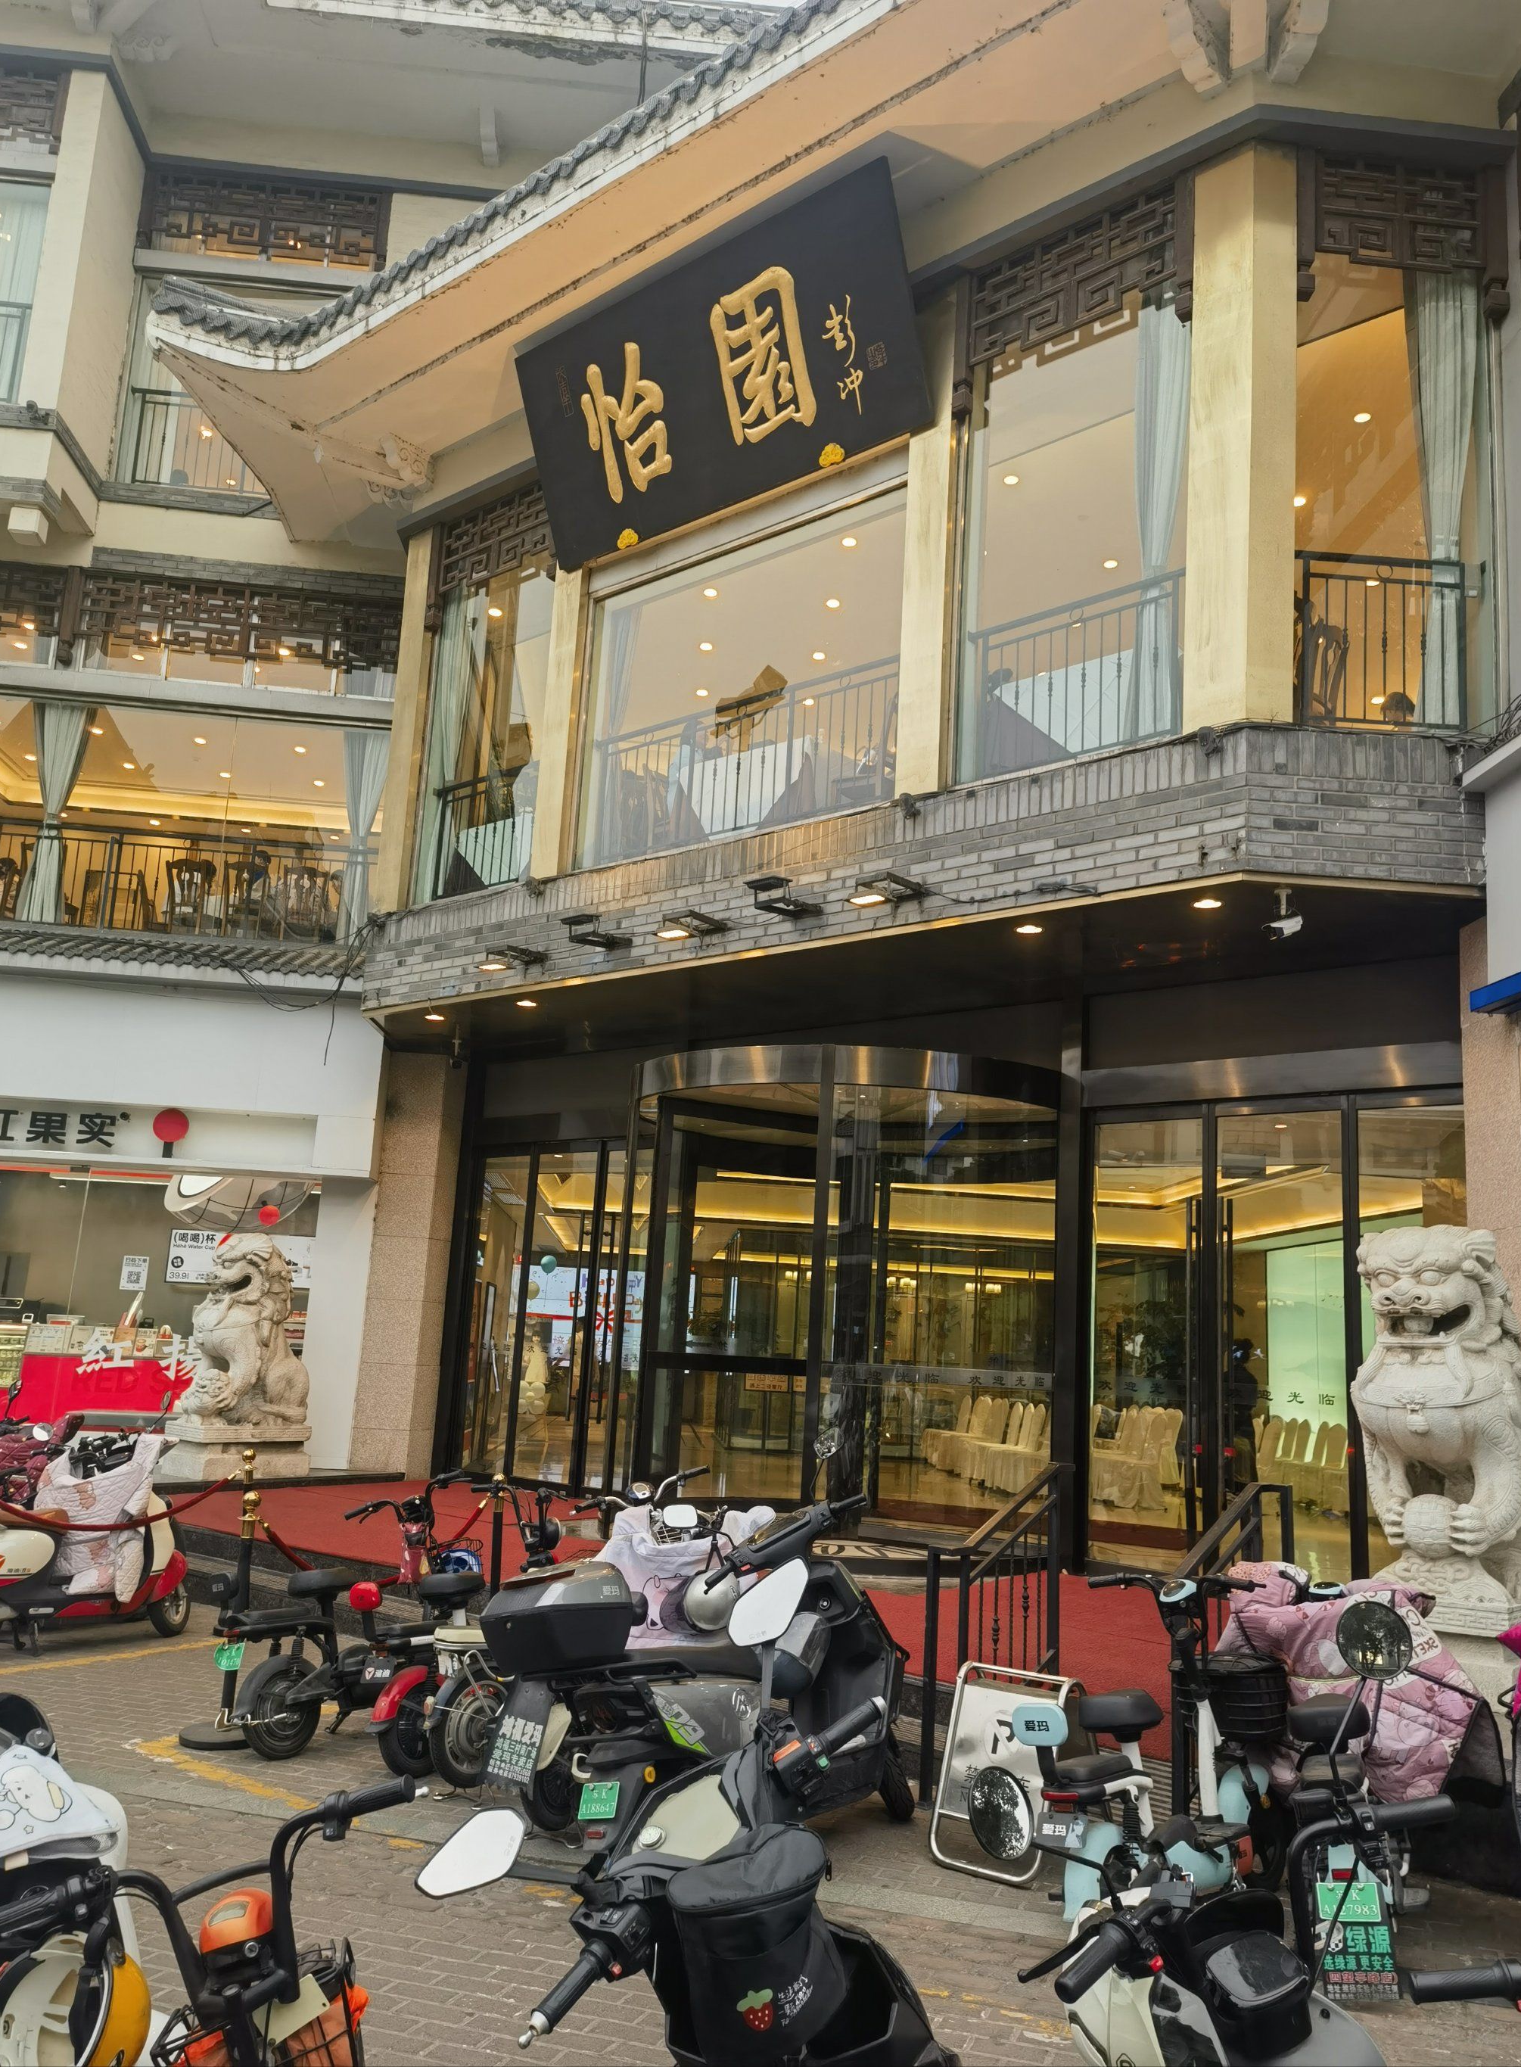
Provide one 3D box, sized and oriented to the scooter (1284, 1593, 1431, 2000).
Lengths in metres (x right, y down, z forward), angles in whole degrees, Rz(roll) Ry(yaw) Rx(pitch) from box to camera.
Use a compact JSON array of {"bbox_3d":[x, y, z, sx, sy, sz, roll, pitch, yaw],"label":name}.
[{"bbox_3d":[1.874,2.220,4.942,0.650,1.050,1.500,-2,-12,25],"label":"scooter"}]

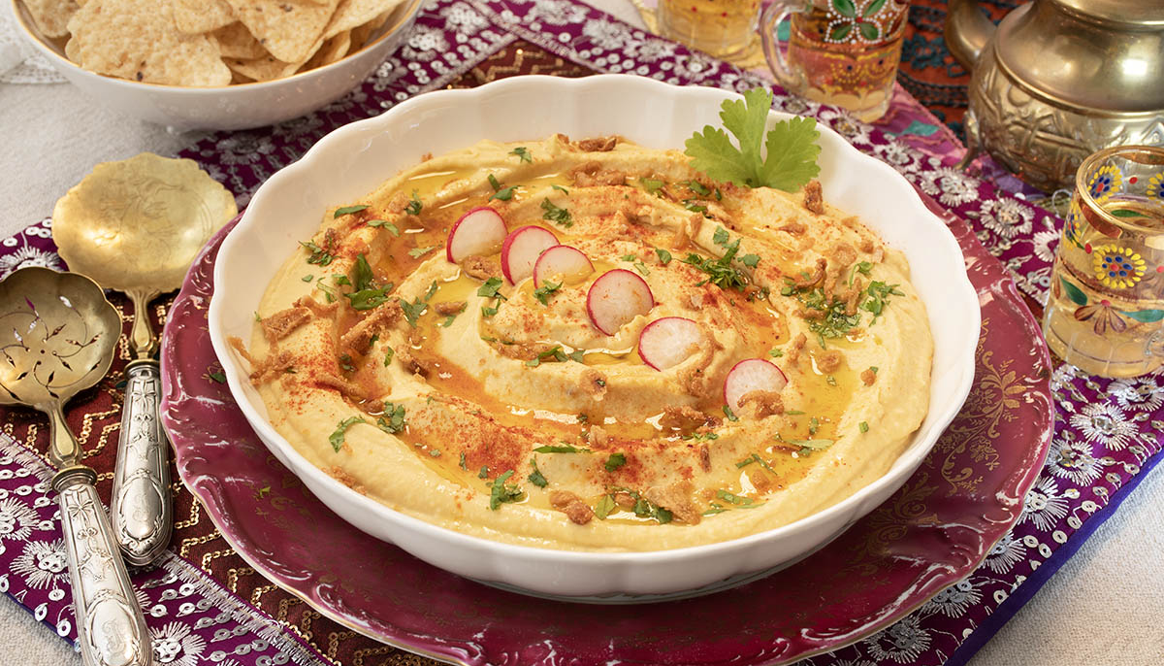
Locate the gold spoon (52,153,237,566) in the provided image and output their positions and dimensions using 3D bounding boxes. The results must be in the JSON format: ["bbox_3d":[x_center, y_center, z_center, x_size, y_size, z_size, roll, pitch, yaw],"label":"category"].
[{"bbox_3d":[-0.152,0.001,0.707,0.067,0.026,0.207,-4,40,-7],"label":"gold spoon"}]

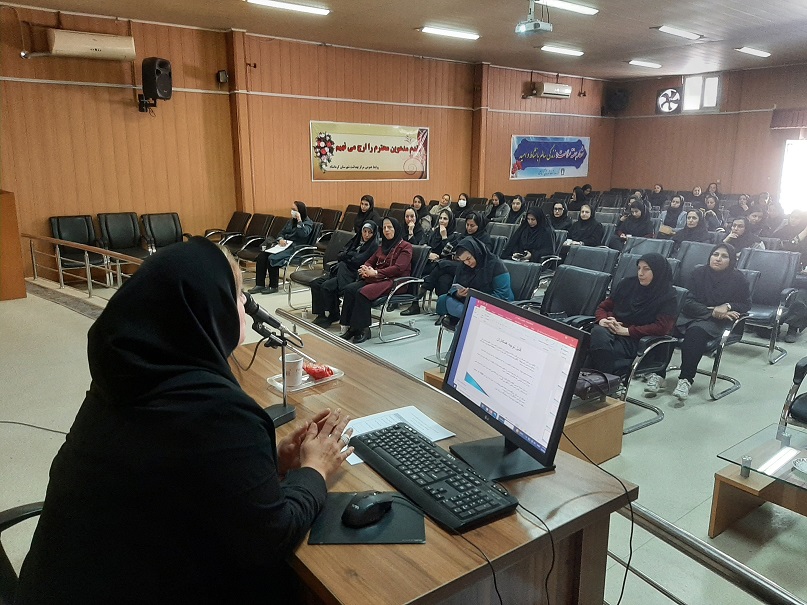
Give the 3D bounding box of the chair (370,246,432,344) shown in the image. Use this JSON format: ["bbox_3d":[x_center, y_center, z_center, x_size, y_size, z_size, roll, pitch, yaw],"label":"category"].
[{"bbox_3d":[-0.134,-0.165,6.707,0.640,0.980,0.580,-10,17,-37],"label":"chair"}]

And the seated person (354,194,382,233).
[{"bbox_3d":[-0.740,-0.820,8.660,0.780,1.250,0.520,-9,17,-33],"label":"seated person"}]

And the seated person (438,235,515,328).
[{"bbox_3d":[0.623,0.037,5.432,0.800,1.200,0.540,-12,19,-41],"label":"seated person"}]

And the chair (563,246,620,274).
[{"bbox_3d":[1.678,-0.003,5.886,0.640,0.970,0.580,-12,18,-42],"label":"chair"}]

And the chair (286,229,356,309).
[{"bbox_3d":[-0.981,-0.371,7.409,0.680,0.970,0.600,-9,17,-33],"label":"chair"}]

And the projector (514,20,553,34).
[{"bbox_3d":[1.480,-3.128,6.900,0.260,0.110,0.320,-10,17,-37],"label":"projector"}]

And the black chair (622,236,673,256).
[{"bbox_3d":[2.628,-0.220,6.877,0.630,0.980,0.600,-11,18,-40],"label":"black chair"}]

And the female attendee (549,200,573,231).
[{"bbox_3d":[1.978,-0.768,8.582,0.780,1.240,0.520,-9,17,-33],"label":"female attendee"}]

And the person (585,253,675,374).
[{"bbox_3d":[1.600,0.255,4.400,0.720,1.240,0.570,-10,17,-36],"label":"person"}]

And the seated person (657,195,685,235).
[{"bbox_3d":[4.295,-1.120,10.114,0.780,1.240,0.520,-9,17,-33],"label":"seated person"}]

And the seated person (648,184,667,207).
[{"bbox_3d":[5.643,-2.020,13.774,0.500,1.250,0.740,12,18,41],"label":"seated person"}]

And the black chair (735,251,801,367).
[{"bbox_3d":[3.504,-0.003,5.994,0.630,0.980,0.600,-11,18,-40],"label":"black chair"}]

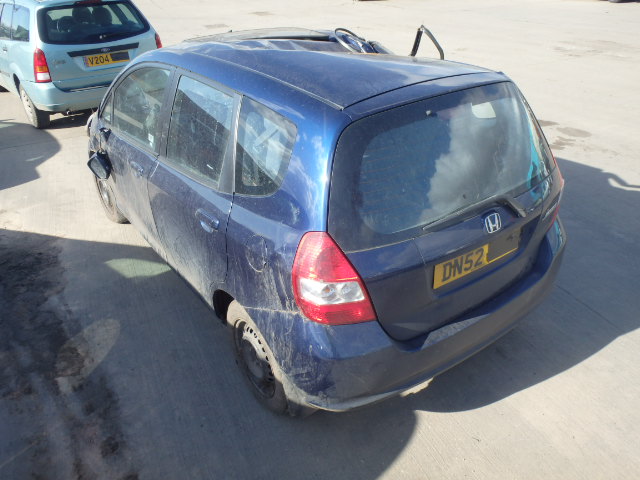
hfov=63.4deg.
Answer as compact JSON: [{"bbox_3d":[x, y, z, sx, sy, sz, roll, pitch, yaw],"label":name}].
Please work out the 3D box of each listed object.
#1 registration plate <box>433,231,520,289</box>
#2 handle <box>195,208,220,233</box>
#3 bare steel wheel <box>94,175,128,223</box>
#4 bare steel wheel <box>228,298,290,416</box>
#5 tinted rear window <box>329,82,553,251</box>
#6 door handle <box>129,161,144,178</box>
[{"bbox_3d":[0.654,0.069,2.122,0.520,0.111,0.015,-20,32,-30],"label":"registration plate"},{"bbox_3d":[-0.487,-0.080,2.261,0.045,0.065,0.200,-20,34,-30],"label":"handle"},{"bbox_3d":[-1.660,-0.409,4.192,0.180,0.575,0.575,-20,34,-30],"label":"bare steel wheel"},{"bbox_3d":[-0.245,0.531,2.427,0.180,0.575,0.575,-20,34,-30],"label":"bare steel wheel"},{"bbox_3d":[0.548,-0.338,2.052,1.260,0.470,0.110,-20,12,-30],"label":"tinted rear window"},{"bbox_3d":[-1.055,-0.411,2.997,0.045,0.065,0.200,-20,34,-30],"label":"door handle"}]

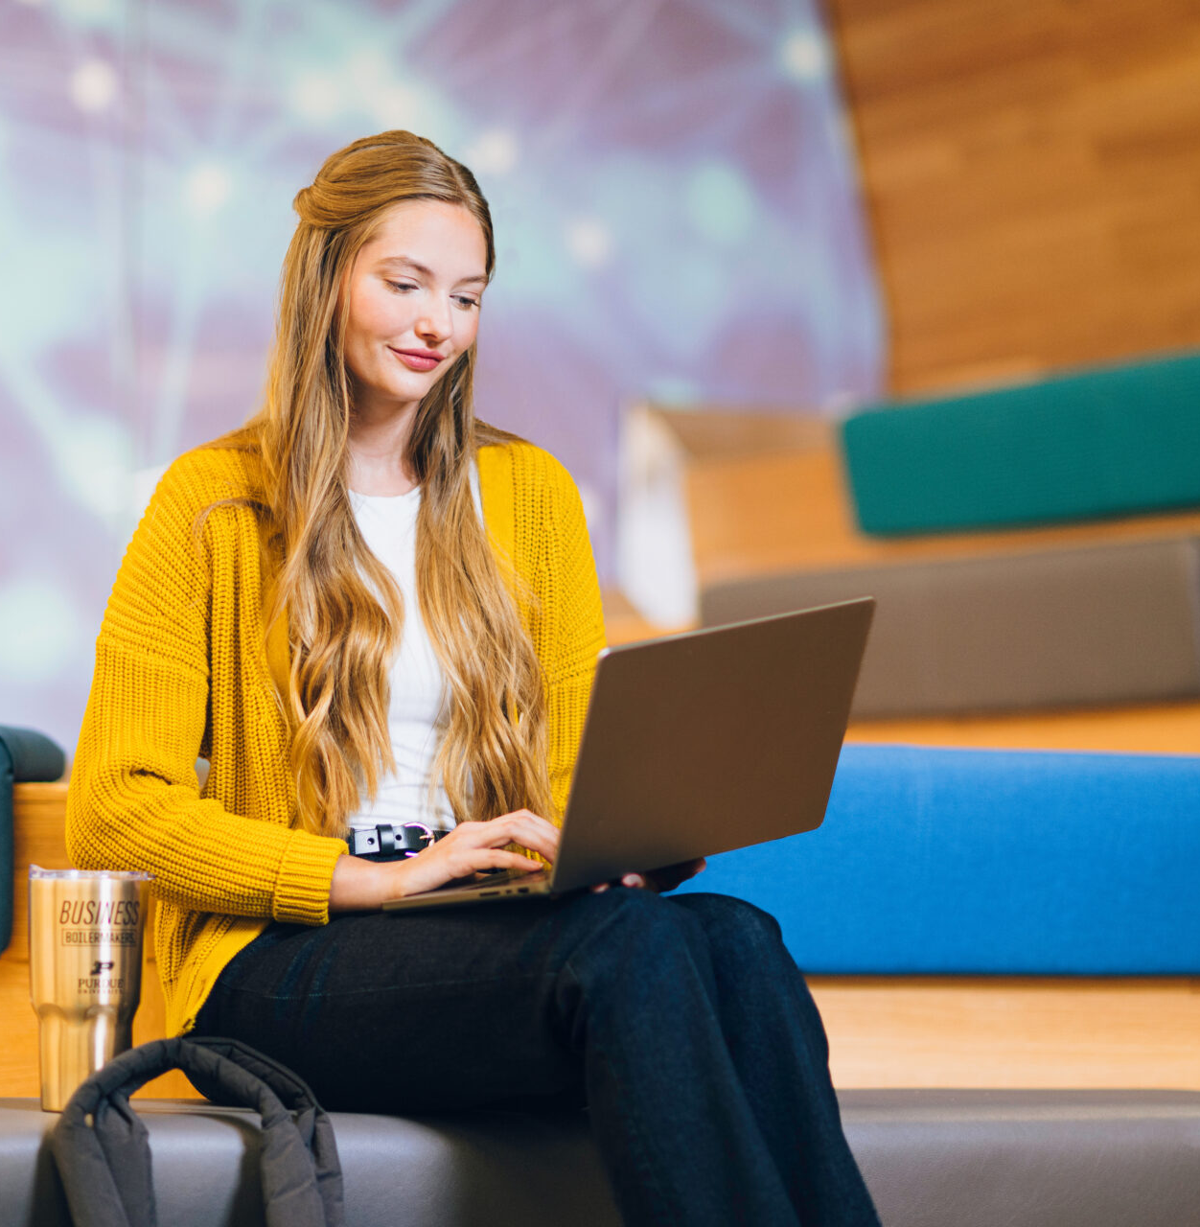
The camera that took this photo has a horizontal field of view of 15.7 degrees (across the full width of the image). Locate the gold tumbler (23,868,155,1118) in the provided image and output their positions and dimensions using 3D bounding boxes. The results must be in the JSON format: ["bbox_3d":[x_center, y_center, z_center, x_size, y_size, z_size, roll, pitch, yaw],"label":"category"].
[{"bbox_3d":[-0.431,0.318,3.680,0.104,0.207,0.104,0,-3,0],"label":"gold tumbler"}]

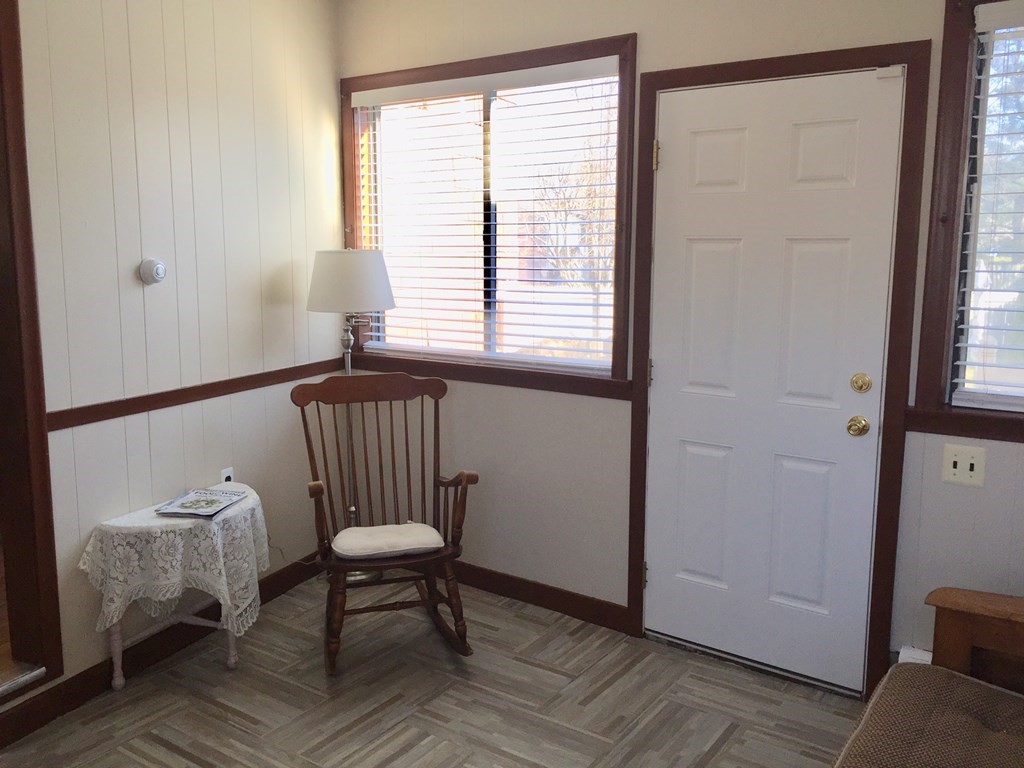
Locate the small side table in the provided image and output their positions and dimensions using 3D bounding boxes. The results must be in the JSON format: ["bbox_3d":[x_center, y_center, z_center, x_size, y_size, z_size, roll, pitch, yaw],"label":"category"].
[{"bbox_3d":[-1.125,0.728,3.096,0.345,0.595,0.630,4,9,24],"label":"small side table"}]

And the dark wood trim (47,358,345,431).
[{"bbox_3d":[-1.129,0.014,3.404,0.020,0.063,1.590,4,9,24],"label":"dark wood trim"}]

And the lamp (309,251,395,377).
[{"bbox_3d":[-0.719,0.152,3.851,0.395,1.500,0.395,6,10,34],"label":"lamp"}]

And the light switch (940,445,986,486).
[{"bbox_3d":[1.381,0.251,2.621,0.113,0.116,0.014,6,10,34],"label":"light switch"}]

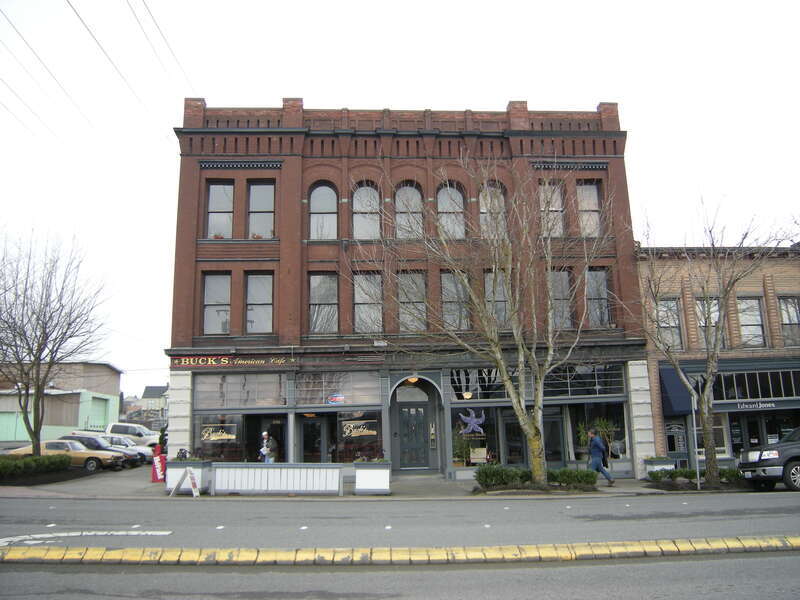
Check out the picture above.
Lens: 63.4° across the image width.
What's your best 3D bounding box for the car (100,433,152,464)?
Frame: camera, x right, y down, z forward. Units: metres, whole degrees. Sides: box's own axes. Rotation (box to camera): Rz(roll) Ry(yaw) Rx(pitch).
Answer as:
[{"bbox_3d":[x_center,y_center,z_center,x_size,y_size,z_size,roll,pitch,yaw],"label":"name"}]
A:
[{"bbox_3d":[-14.031,7.493,32.350,4.500,1.420,1.740,-1,-12,1],"label":"car"}]

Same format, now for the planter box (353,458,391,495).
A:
[{"bbox_3d":[-0.797,4.929,18.174,1.050,0.960,1.050,-1,-12,-4],"label":"planter box"}]

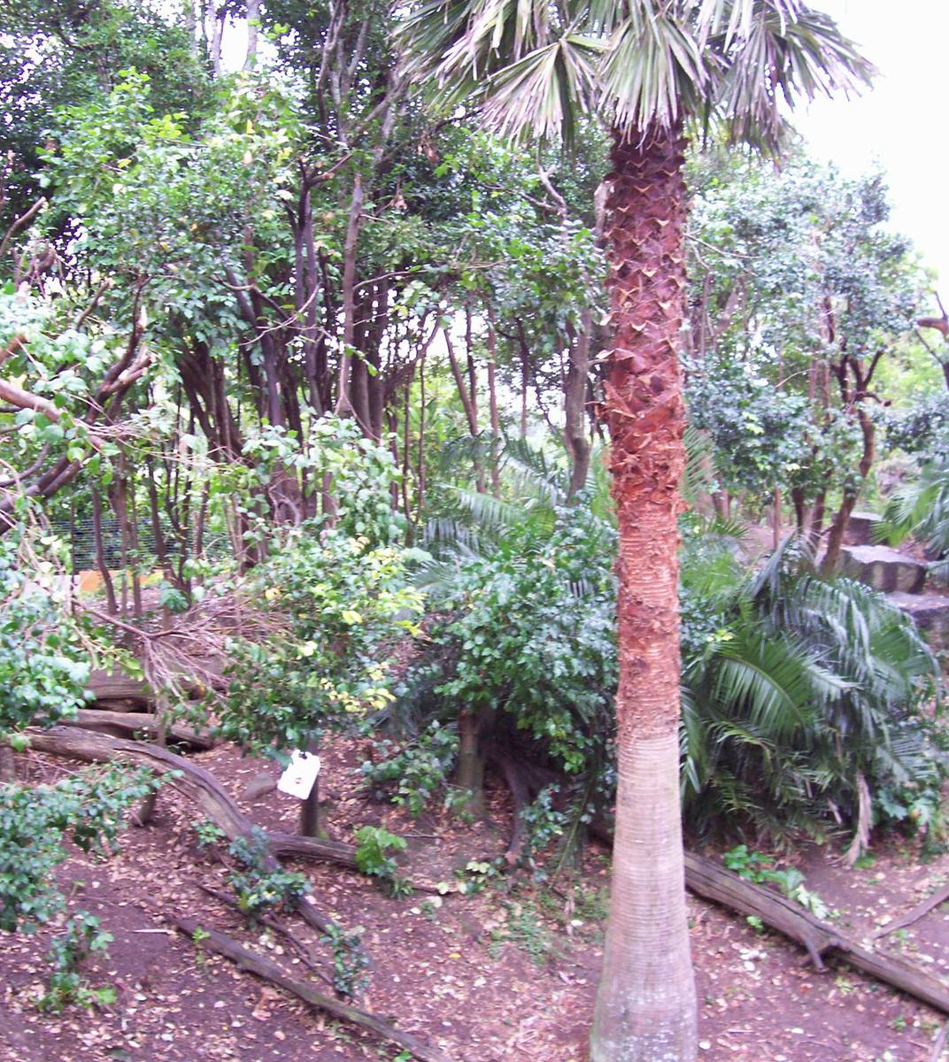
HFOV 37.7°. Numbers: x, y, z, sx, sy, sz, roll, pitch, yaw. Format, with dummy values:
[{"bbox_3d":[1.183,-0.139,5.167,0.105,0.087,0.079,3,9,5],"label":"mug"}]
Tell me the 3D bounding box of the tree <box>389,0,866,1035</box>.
[{"bbox_3d":[0.763,-0.304,6.215,2.300,5.300,2.200,0,4,0],"label":"tree"}]

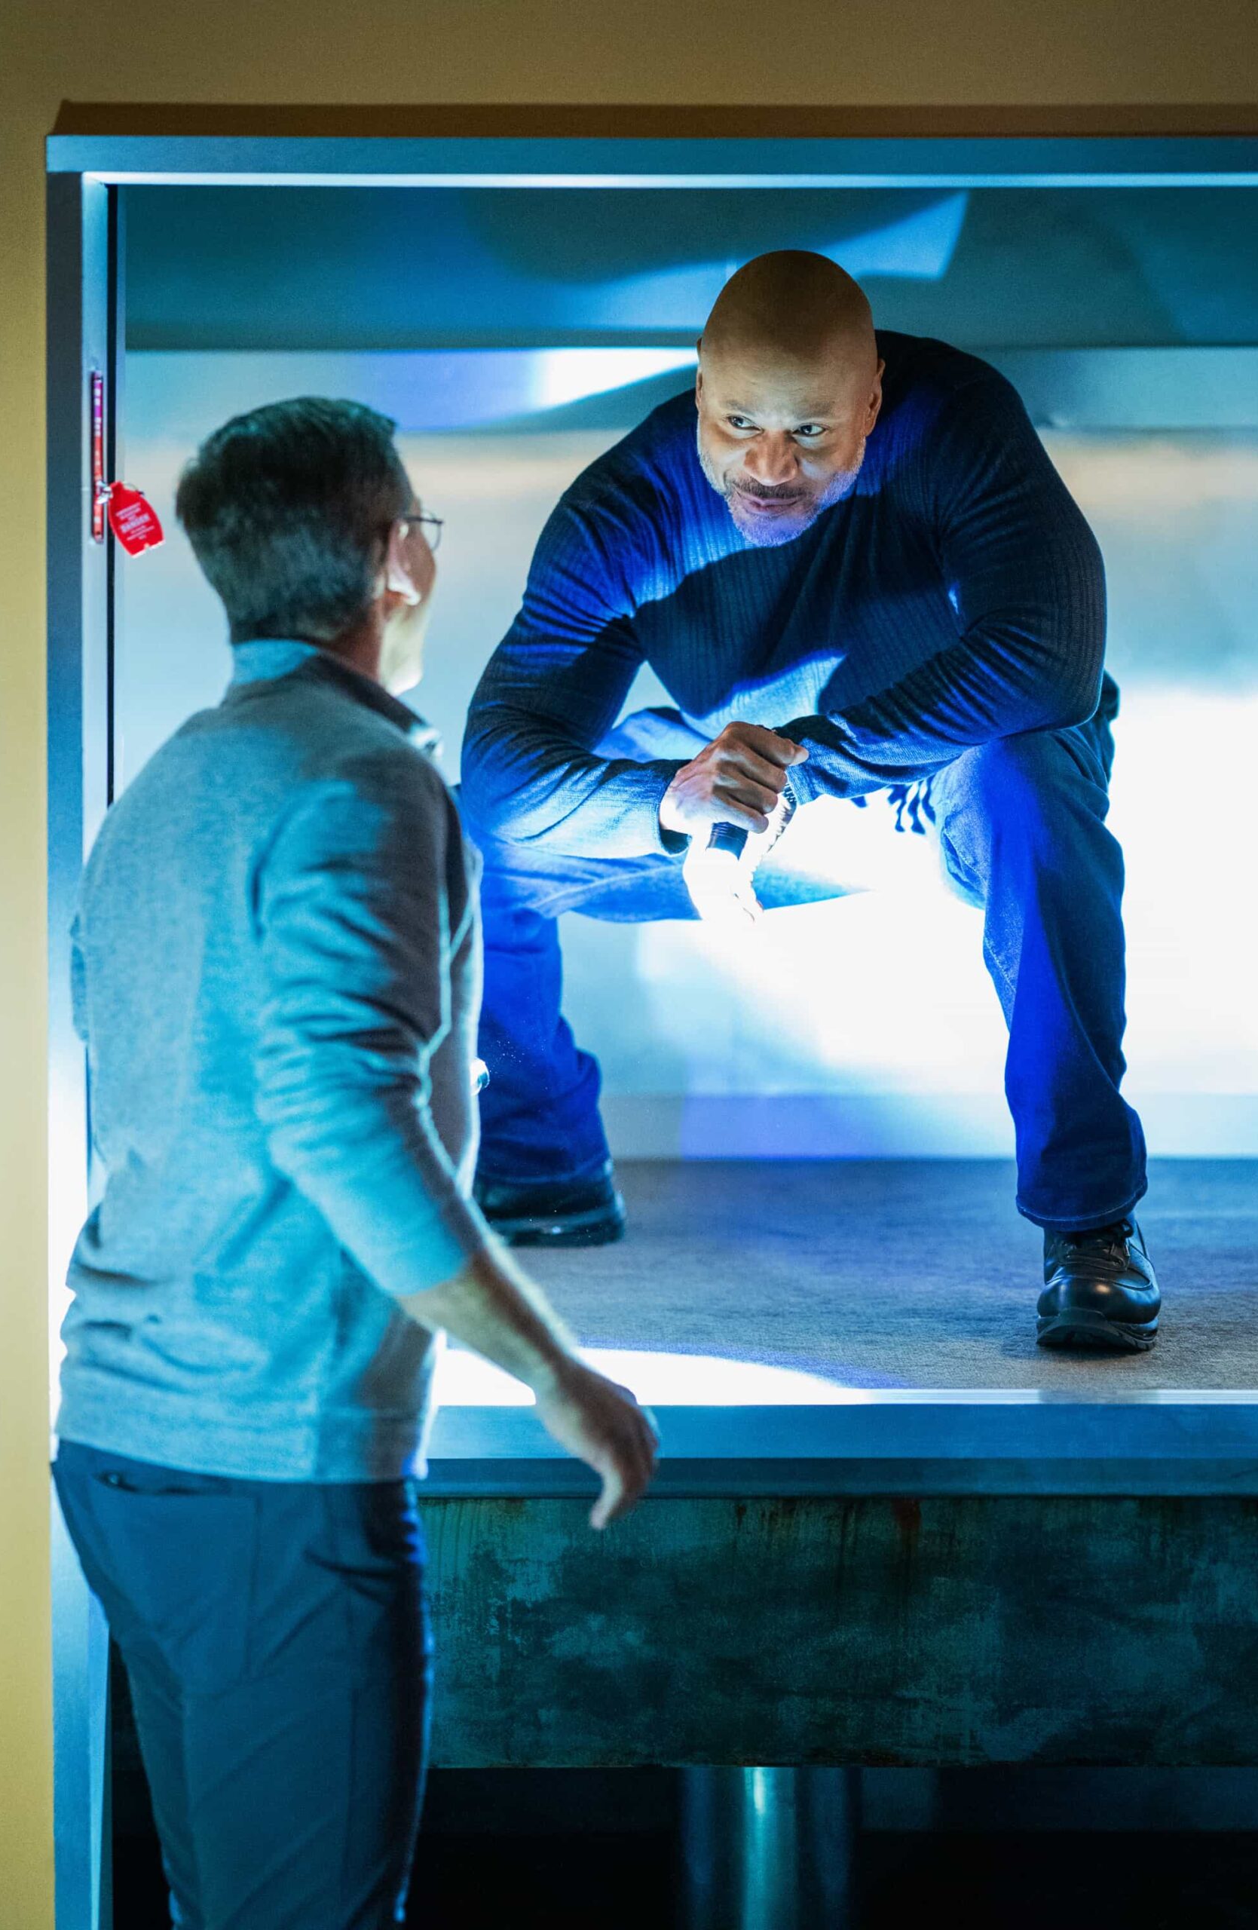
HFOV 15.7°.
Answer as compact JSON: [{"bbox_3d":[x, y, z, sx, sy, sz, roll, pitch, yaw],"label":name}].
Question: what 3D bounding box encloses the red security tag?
[{"bbox_3d":[-0.419,-0.379,3.850,0.039,0.063,0.004,-26,5,-6],"label":"red security tag"}]

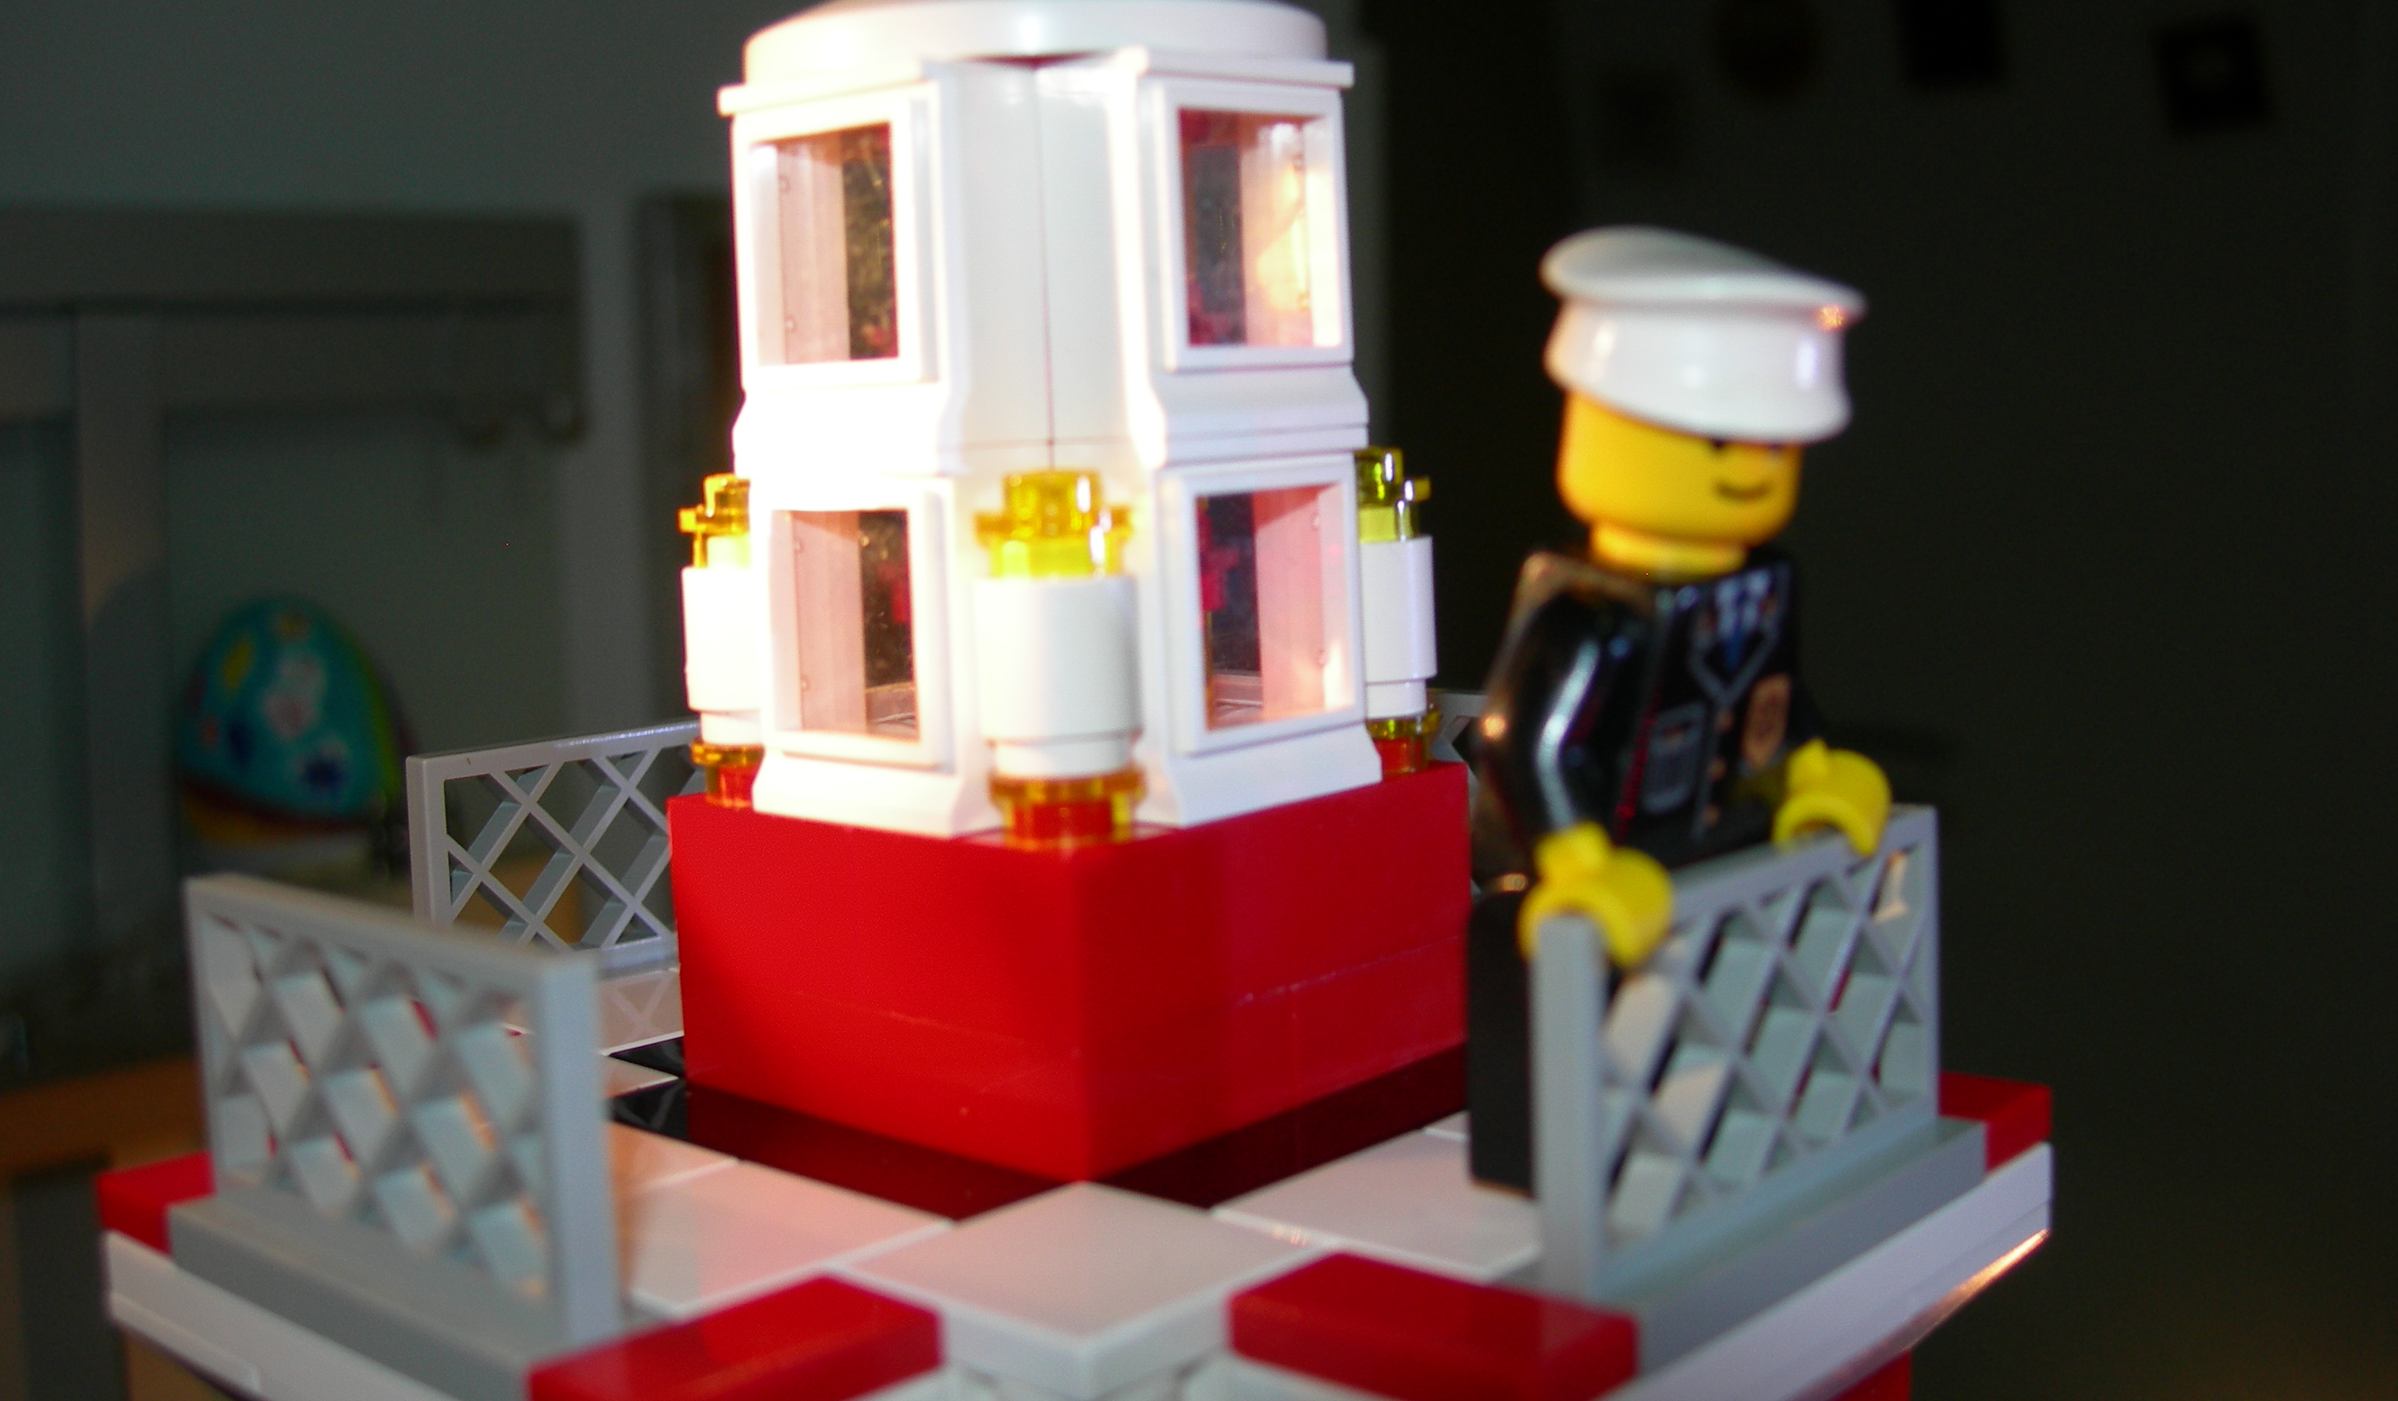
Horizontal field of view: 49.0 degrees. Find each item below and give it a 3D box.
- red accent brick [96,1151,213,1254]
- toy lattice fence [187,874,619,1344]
[{"bbox_3d":[-0.047,0.025,0.136,0.008,0.003,0.016,4,9,42],"label":"red accent brick"},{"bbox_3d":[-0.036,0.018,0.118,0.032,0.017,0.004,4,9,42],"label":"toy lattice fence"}]

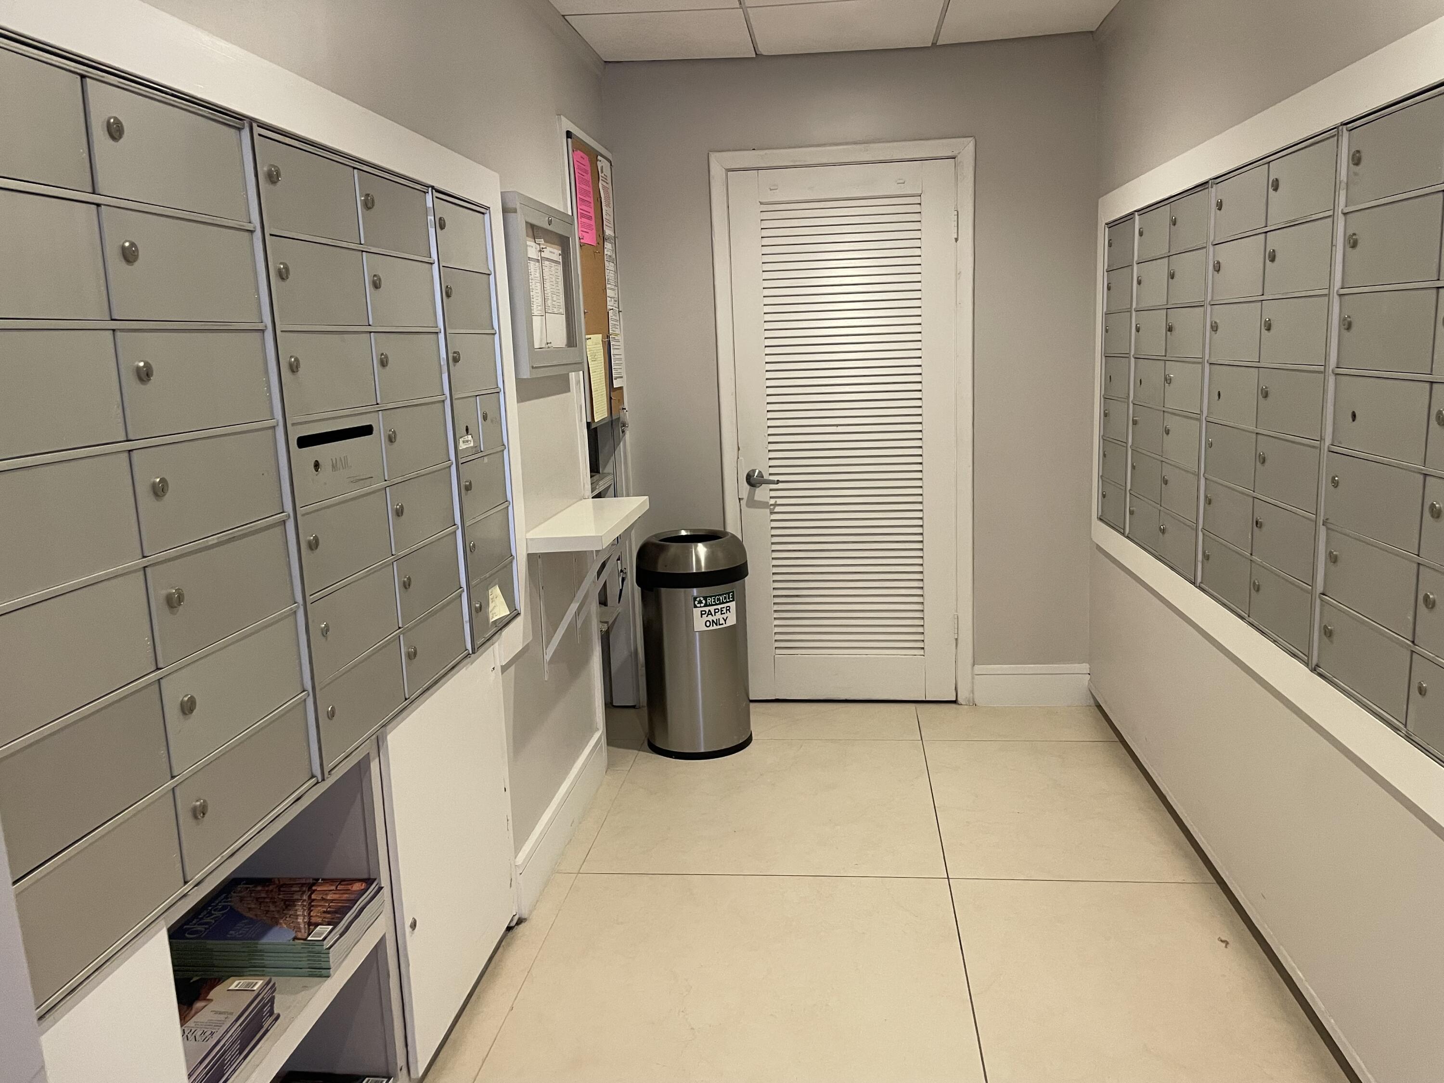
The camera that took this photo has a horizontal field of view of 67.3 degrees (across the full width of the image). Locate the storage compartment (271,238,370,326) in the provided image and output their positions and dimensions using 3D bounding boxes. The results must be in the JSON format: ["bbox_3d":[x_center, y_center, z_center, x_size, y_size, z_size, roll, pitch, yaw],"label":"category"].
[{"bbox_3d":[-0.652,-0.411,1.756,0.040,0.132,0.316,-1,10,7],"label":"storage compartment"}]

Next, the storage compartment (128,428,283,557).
[{"bbox_3d":[-0.831,-0.072,1.483,0.300,0.133,0.340,-1,10,7],"label":"storage compartment"}]

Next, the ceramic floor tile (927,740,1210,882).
[{"bbox_3d":[0.987,0.802,3.327,0.666,0.015,1.013,-1,10,7],"label":"ceramic floor tile"}]

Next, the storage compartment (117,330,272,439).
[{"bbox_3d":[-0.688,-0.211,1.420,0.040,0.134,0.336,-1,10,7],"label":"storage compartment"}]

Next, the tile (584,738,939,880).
[{"bbox_3d":[0.159,0.818,3.425,1.000,0.015,1.013,-1,10,7],"label":"tile"}]

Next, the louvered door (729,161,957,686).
[{"bbox_3d":[0.473,-0.370,4.124,0.816,2.025,0.045,-1,10,7],"label":"louvered door"}]

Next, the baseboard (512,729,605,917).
[{"bbox_3d":[-0.468,0.805,3.258,0.025,0.158,1.003,-1,10,7],"label":"baseboard"}]

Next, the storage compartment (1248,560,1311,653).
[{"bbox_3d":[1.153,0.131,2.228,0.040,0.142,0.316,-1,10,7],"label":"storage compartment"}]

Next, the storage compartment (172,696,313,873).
[{"bbox_3d":[-0.815,0.343,1.551,0.300,0.127,0.340,-1,10,7],"label":"storage compartment"}]

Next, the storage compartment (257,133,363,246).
[{"bbox_3d":[-0.806,-0.555,1.770,0.300,0.133,0.313,-1,10,7],"label":"storage compartment"}]

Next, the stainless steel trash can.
[{"bbox_3d":[-0.093,0.349,3.894,0.395,0.760,0.395,-2,10,0],"label":"stainless steel trash can"}]

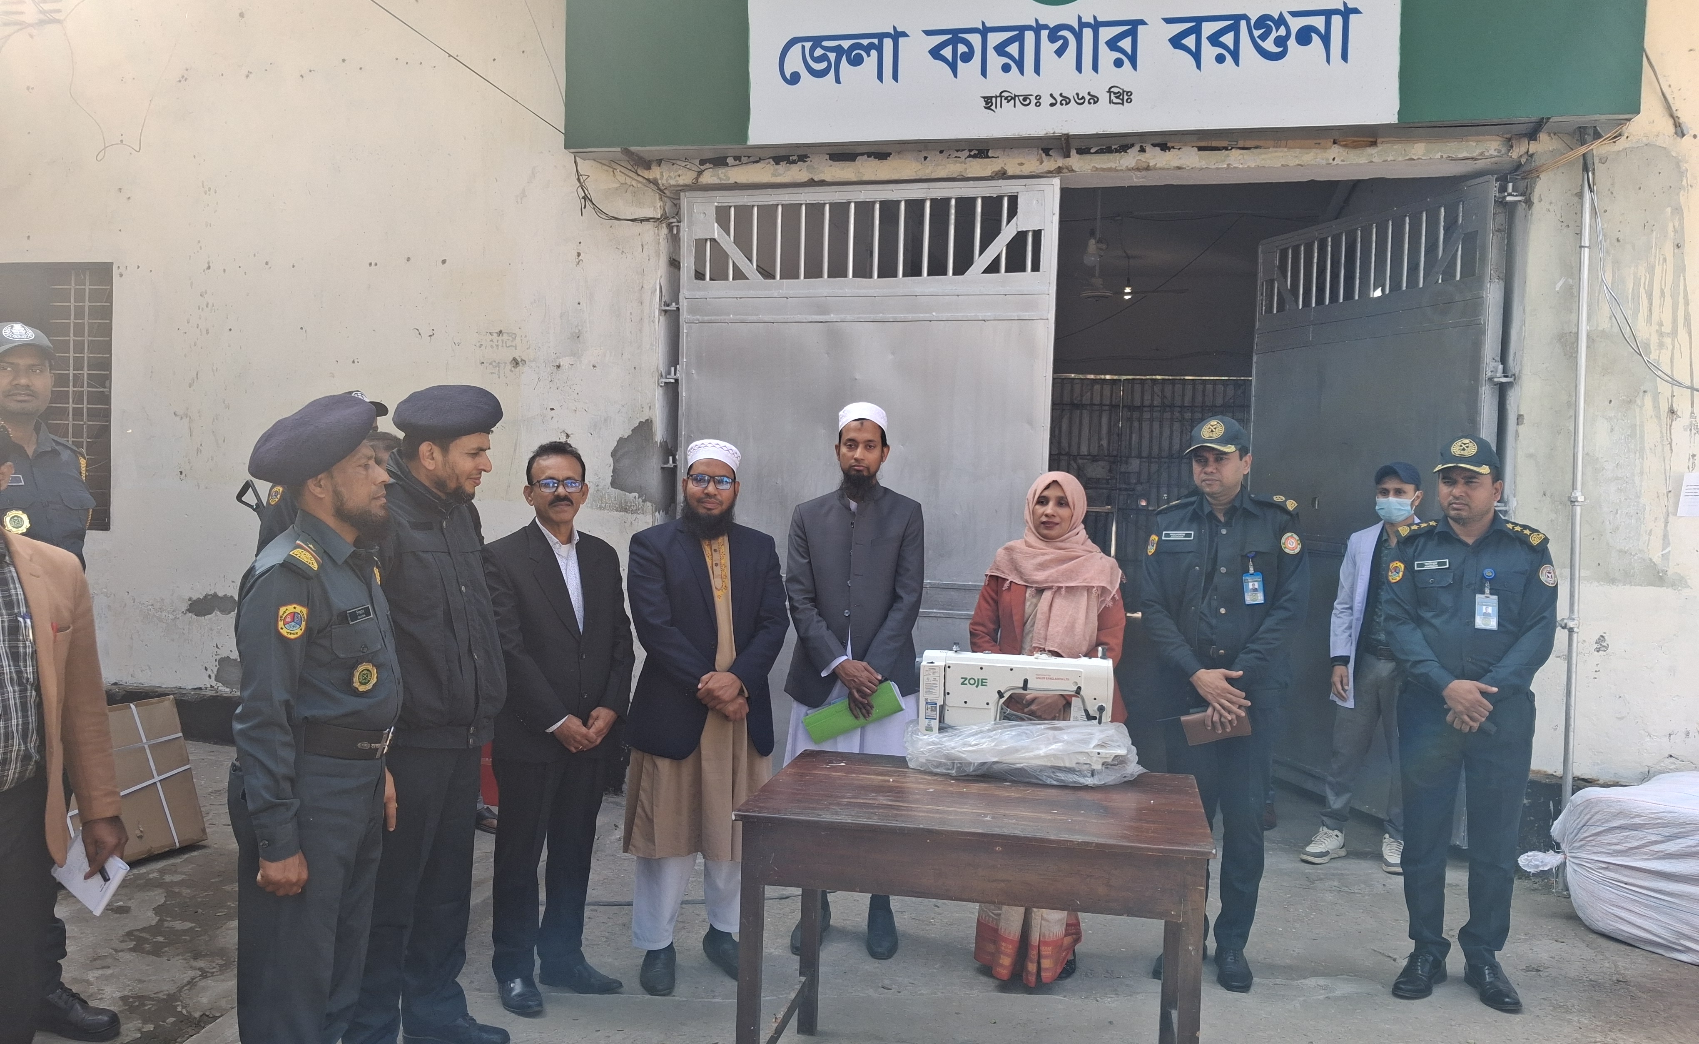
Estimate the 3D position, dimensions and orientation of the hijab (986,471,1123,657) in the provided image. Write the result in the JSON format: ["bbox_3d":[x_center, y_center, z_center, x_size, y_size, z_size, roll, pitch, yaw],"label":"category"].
[{"bbox_3d":[0.648,0.132,4.190,0.420,0.580,0.330,2,1,18],"label":"hijab"}]

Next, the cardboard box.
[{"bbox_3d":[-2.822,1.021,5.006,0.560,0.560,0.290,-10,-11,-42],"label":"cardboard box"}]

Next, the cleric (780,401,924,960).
[{"bbox_3d":[0.007,0.502,4.419,0.490,1.790,0.360,2,1,-2],"label":"cleric"}]

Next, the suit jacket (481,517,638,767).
[{"bbox_3d":[-0.855,0.353,3.890,0.470,0.710,0.320,0,2,-40],"label":"suit jacket"}]

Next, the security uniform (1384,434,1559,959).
[{"bbox_3d":[1.962,0.580,4.190,0.550,1.690,0.380,2,1,24],"label":"security uniform"}]

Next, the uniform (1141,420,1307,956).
[{"bbox_3d":[1.199,0.538,4.240,0.520,1.730,0.360,2,1,22],"label":"uniform"}]

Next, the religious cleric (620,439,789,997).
[{"bbox_3d":[-0.453,0.566,4.139,0.520,1.650,0.370,1,1,-13],"label":"religious cleric"}]

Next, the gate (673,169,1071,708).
[{"bbox_3d":[0.025,-0.149,6.358,1.881,2.900,0.080,2,1,17],"label":"gate"}]

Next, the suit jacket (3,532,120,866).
[{"bbox_3d":[-1.894,0.388,2.920,0.550,0.740,0.320,1,2,-28],"label":"suit jacket"}]

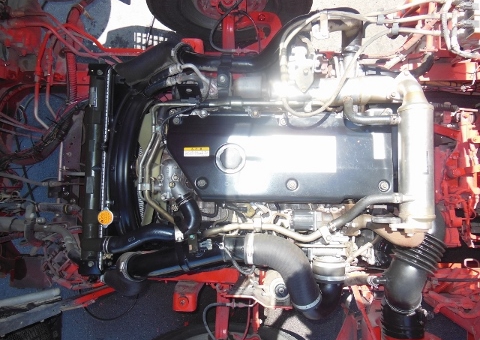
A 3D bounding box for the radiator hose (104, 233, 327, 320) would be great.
[{"bbox_3d":[-0.083,0.345,1.130,0.730,0.210,0.290,0,87,0],"label":"radiator hose"}]

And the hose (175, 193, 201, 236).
[{"bbox_3d":[-0.167,0.142,1.100,0.085,0.110,0.140,0,87,0],"label":"hose"}]

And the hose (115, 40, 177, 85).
[{"bbox_3d":[-0.349,-0.395,1.280,0.235,0.120,0.165,0,87,0],"label":"hose"}]

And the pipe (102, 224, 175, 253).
[{"bbox_3d":[-0.325,0.219,1.110,0.230,0.085,0.100,0,87,0],"label":"pipe"}]

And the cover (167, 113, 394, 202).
[{"bbox_3d":[0.114,-0.035,1.010,0.635,0.100,0.250,0,87,0],"label":"cover"}]

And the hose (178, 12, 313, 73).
[{"bbox_3d":[0.025,-0.485,1.310,0.520,0.140,0.210,0,87,0],"label":"hose"}]

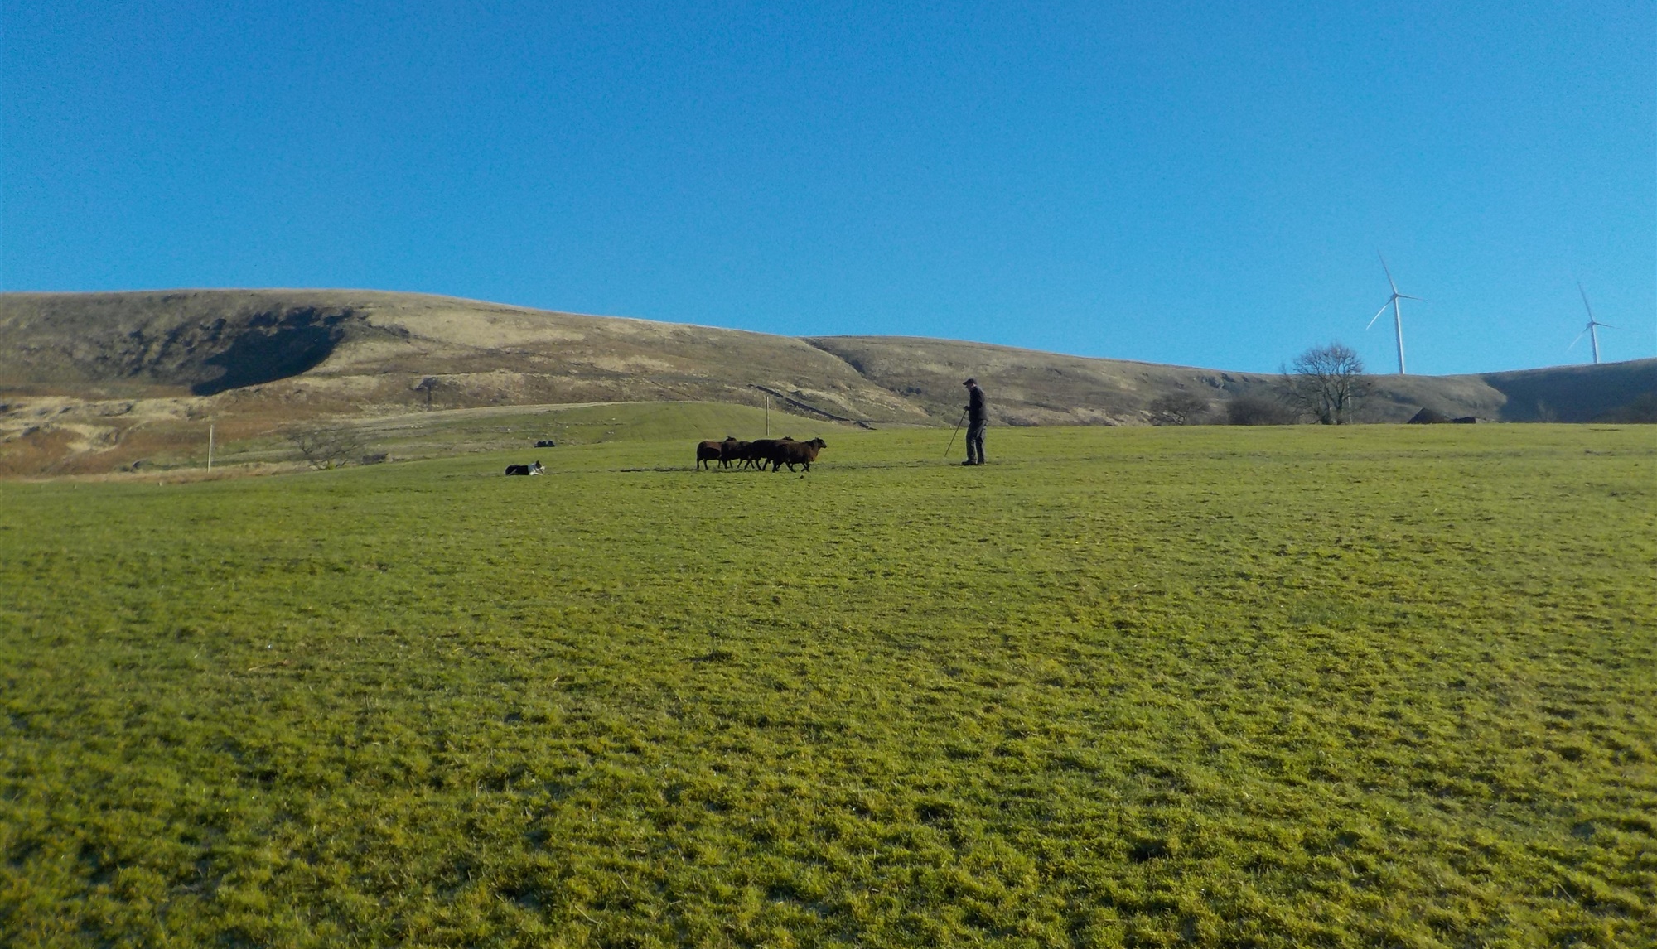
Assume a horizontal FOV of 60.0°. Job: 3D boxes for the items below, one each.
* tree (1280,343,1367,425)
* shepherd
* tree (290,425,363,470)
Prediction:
[{"bbox_3d":[56.894,-10.338,165.000,10.000,9.600,9.200,-1,-10,0],"label":"tree"},{"bbox_3d":[2.883,-1.026,28.300,0.480,1.730,0.520,0,-10,-5],"label":"shepherd"},{"bbox_3d":[-52.398,-2.772,150.000,7.500,5.000,6.800,-1,-10,0],"label":"tree"}]

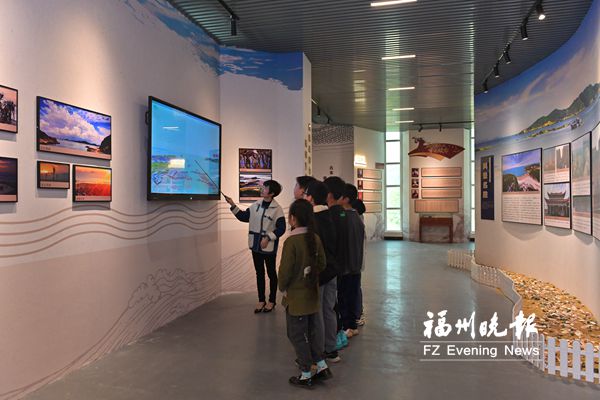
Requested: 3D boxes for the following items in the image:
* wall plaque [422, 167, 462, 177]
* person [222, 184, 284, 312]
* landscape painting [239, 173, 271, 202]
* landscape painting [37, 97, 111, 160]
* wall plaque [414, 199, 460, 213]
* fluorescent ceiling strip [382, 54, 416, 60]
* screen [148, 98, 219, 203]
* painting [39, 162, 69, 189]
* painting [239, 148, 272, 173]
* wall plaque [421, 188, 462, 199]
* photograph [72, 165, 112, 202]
[{"bbox_3d":[4.582,-0.889,14.000,1.300,0.310,0.050,0,0,8],"label":"wall plaque"},{"bbox_3d":[-0.510,0.575,5.410,0.660,1.630,0.420,0,0,22],"label":"person"},{"bbox_3d":[-0.645,-0.180,6.310,0.480,0.410,0.035,0,0,-17],"label":"landscape painting"},{"bbox_3d":[-1.810,-0.553,3.533,0.030,0.395,0.785,0,0,14],"label":"landscape painting"},{"bbox_3d":[4.443,0.216,14.000,1.410,0.405,0.050,0,0,8],"label":"wall plaque"},{"bbox_3d":[1.560,-2.235,6.830,0.510,0.040,0.065,0,0,14],"label":"fluorescent ceiling strip"},{"bbox_3d":[-1.300,-0.510,5.100,0.090,1.035,1.700,0,0,15],"label":"screen"},{"bbox_3d":[-1.870,-0.182,3.295,0.028,0.197,0.293,0,0,14],"label":"painting"},{"bbox_3d":[-0.660,-0.580,6.480,0.505,0.355,0.030,0,0,-22],"label":"painting"},{"bbox_3d":[4.540,-0.190,13.870,1.210,0.285,0.040,0,0,14],"label":"wall plaque"},{"bbox_3d":[-1.745,-0.129,3.656,0.030,0.297,0.440,0,0,15],"label":"photograph"}]

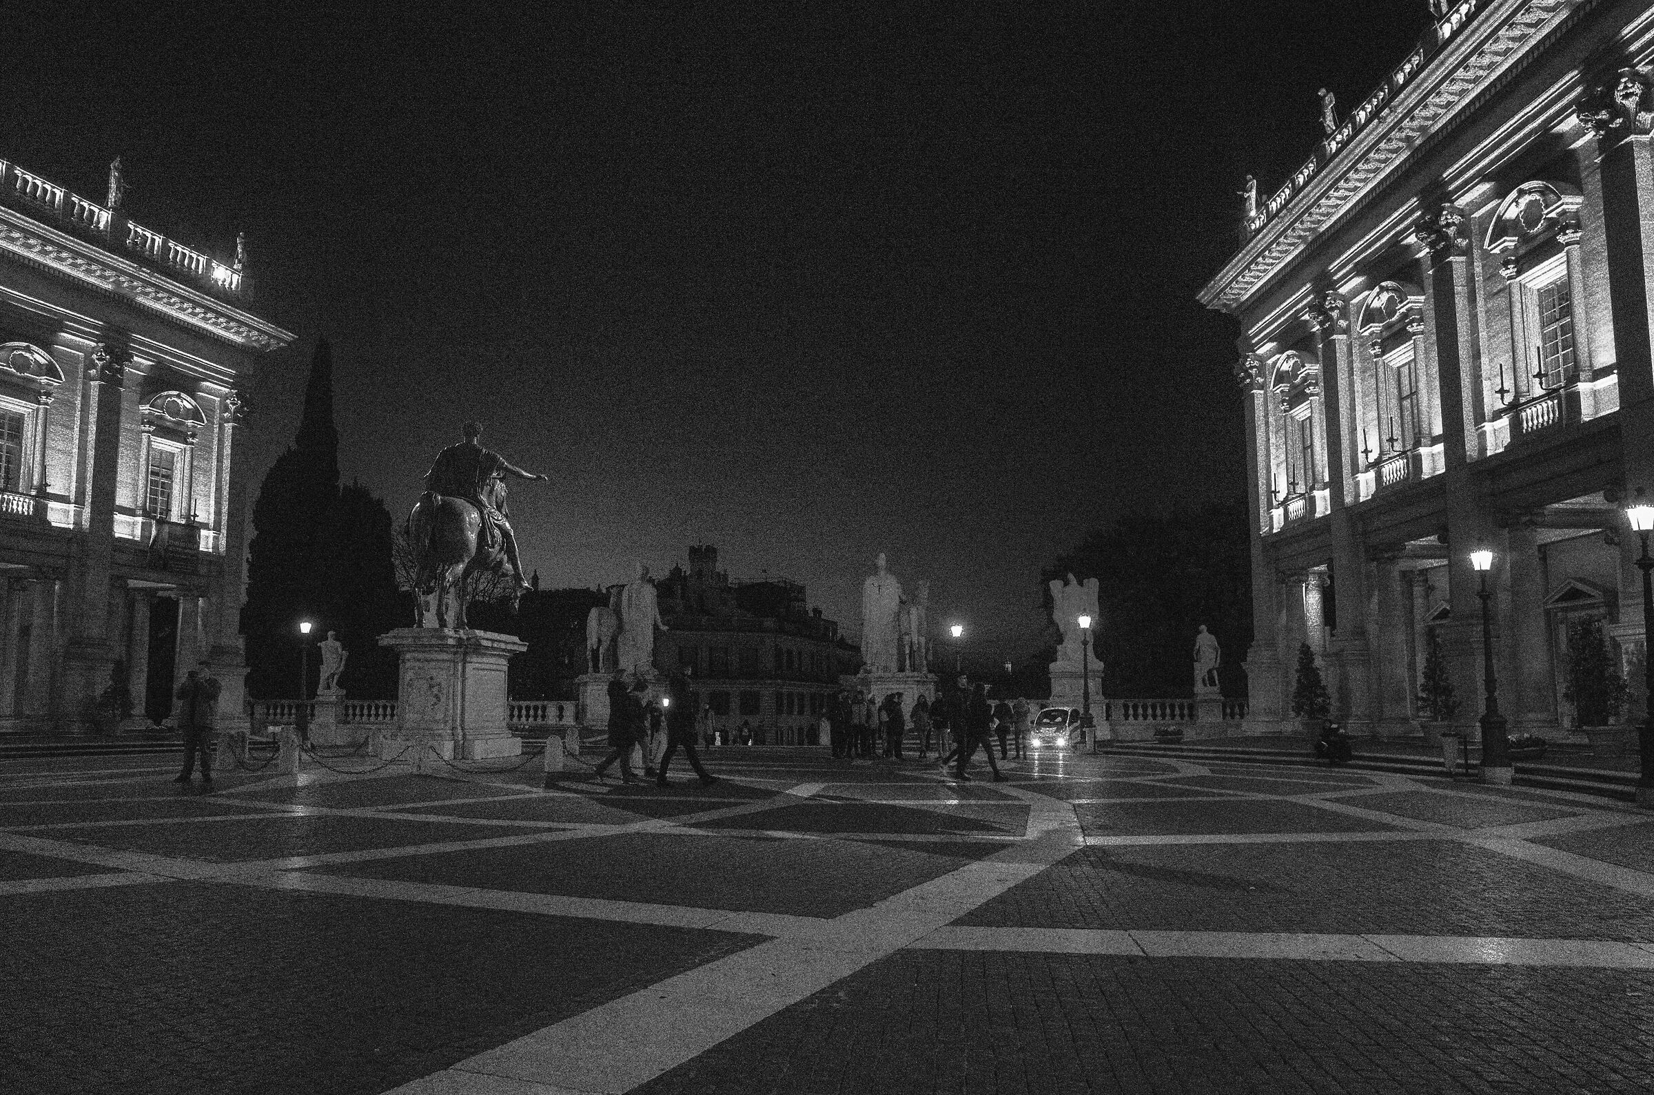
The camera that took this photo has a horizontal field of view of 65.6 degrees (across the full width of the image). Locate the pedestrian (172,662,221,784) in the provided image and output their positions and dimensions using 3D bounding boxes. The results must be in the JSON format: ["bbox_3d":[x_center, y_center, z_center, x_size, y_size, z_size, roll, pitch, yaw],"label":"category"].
[{"bbox_3d":[-9.155,2.542,18.700,0.580,1.750,0.440,0,-7,-2],"label":"pedestrian"}]

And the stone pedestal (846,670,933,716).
[{"bbox_3d":[2.588,6.376,53.032,3.500,2.544,2.400,-1,-7,6],"label":"stone pedestal"}]

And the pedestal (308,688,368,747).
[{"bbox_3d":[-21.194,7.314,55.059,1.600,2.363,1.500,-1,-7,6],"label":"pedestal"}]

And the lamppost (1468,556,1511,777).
[{"bbox_3d":[13.177,2.336,25.500,0.620,4.750,0.620,-1,-7,5],"label":"lamppost"}]

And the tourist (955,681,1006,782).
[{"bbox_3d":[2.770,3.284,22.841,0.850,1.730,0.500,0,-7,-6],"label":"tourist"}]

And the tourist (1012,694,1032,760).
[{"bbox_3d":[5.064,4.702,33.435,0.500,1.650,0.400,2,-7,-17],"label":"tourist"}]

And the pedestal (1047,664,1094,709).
[{"bbox_3d":[10.177,6.282,52.263,2.400,3.029,2.100,-1,-7,6],"label":"pedestal"}]

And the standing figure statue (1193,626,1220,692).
[{"bbox_3d":[15.310,4.443,51.659,1.050,2.644,0.850,-1,-7,6],"label":"standing figure statue"}]

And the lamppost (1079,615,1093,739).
[{"bbox_3d":[8.759,4.499,43.412,0.500,4.456,0.500,-1,-7,6],"label":"lamppost"}]

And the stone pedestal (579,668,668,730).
[{"bbox_3d":[-9.889,7.428,62.000,3.700,2.800,2.500,-1,-7,5],"label":"stone pedestal"}]

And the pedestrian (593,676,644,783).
[{"bbox_3d":[-3.153,2.695,19.400,0.720,1.700,0.550,-1,-7,5],"label":"pedestrian"}]

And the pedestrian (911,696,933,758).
[{"bbox_3d":[2.433,4.587,32.900,0.520,1.640,0.380,0,-7,0],"label":"pedestrian"}]

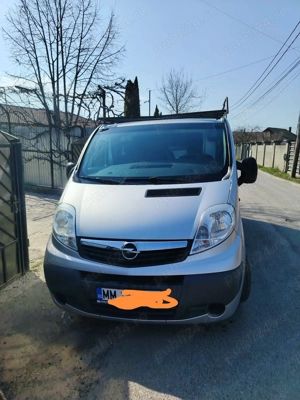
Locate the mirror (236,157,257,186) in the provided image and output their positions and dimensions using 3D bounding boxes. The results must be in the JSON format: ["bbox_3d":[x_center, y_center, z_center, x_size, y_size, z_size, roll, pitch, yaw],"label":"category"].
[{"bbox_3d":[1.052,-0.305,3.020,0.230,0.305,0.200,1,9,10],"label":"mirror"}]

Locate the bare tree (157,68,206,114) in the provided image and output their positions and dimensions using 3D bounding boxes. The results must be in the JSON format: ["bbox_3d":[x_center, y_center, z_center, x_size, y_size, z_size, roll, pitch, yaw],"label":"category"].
[{"bbox_3d":[2.635,-7.136,24.724,4.400,8.614,4.400,-1,10,0],"label":"bare tree"}]

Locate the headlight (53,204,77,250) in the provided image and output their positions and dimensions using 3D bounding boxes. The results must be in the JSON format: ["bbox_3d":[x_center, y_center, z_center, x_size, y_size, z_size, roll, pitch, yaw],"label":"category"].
[{"bbox_3d":[-0.734,0.217,2.461,0.385,0.325,0.440,1,9,10],"label":"headlight"}]

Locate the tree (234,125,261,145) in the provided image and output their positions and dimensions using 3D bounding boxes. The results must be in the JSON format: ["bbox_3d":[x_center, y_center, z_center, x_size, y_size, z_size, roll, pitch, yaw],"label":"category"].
[{"bbox_3d":[12.704,-7.413,36.407,4.000,4.848,4.000,-1,10,0],"label":"tree"}]

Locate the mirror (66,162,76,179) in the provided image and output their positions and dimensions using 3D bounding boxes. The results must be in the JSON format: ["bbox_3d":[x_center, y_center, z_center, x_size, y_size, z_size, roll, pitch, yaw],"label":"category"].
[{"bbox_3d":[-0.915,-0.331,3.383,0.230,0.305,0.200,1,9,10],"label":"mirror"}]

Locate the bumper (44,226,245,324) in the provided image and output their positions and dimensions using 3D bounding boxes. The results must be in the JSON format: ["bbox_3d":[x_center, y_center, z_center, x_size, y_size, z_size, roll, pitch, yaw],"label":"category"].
[{"bbox_3d":[-0.113,0.607,2.286,1.770,0.630,0.480,1,9,10],"label":"bumper"}]

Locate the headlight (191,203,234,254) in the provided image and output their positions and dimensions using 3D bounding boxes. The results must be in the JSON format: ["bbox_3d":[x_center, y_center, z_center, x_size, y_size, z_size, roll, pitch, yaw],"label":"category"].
[{"bbox_3d":[0.539,0.234,2.226,0.385,0.325,0.440,1,9,10],"label":"headlight"}]

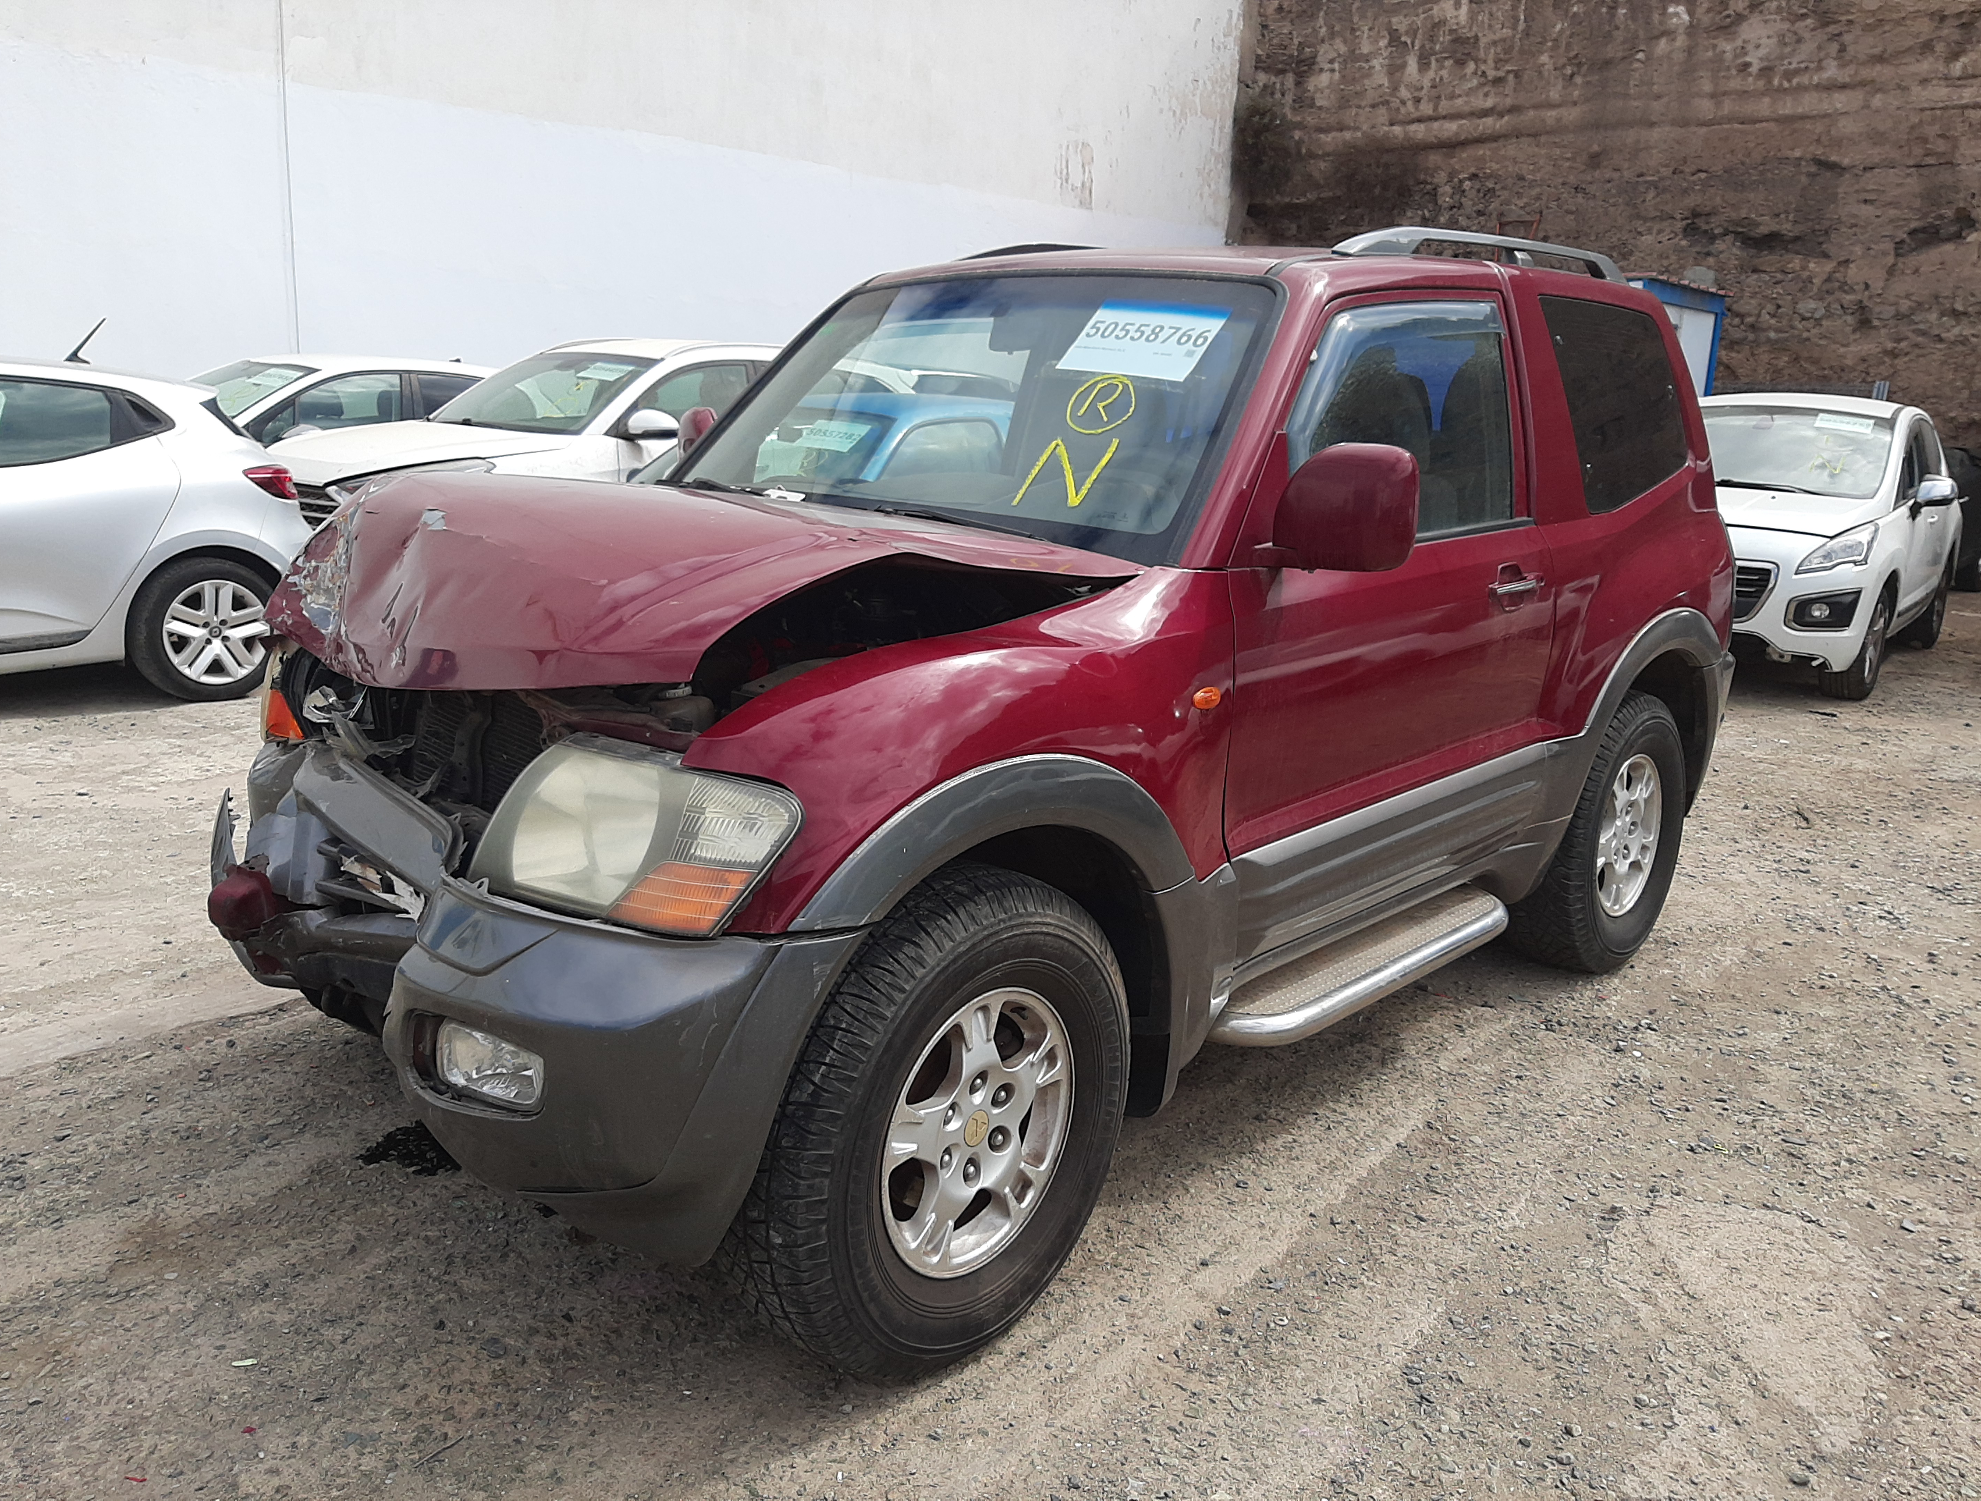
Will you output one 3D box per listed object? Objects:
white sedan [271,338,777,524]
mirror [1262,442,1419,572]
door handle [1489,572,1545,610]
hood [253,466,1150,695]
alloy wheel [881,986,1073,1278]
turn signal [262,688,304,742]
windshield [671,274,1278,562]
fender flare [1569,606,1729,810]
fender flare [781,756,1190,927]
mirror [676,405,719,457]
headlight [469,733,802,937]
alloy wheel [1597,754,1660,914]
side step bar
[{"bbox_3d":[-2.110,-1.590,8.900,1.840,1.620,4.450,11,15,39],"label":"white sedan"},{"bbox_3d":[0.575,-0.411,2.518,0.260,0.205,0.170,15,18,41],"label":"mirror"},{"bbox_3d":[1.186,-0.359,3.398,0.055,0.070,0.205,11,16,42],"label":"door handle"},{"bbox_3d":[-0.616,-0.293,2.626,1.530,0.360,1.040,15,18,41],"label":"hood"},{"bbox_3d":[-0.066,0.566,2.327,0.175,0.445,0.445,10,15,39],"label":"alloy wheel"},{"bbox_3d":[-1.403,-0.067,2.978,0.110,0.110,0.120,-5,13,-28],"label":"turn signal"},{"bbox_3d":[-0.064,-0.757,3.113,1.480,0.710,0.140,15,-26,41],"label":"windshield"},{"bbox_3d":[1.726,-0.124,3.952,0.130,0.480,1.060,15,18,41],"label":"fender flare"},{"bbox_3d":[0.039,0.144,2.154,0.130,0.280,0.900,15,18,41],"label":"fender flare"},{"bbox_3d":[-0.775,-0.760,3.734,0.260,0.205,0.170,15,18,41],"label":"mirror"},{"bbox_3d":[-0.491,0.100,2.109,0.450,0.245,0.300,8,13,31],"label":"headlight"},{"bbox_3d":[1.684,0.221,4.143,0.175,0.445,0.445,11,16,42],"label":"alloy wheel"},{"bbox_3d":[0.767,0.448,3.142,0.200,0.075,1.140,11,16,42],"label":"side step bar"}]

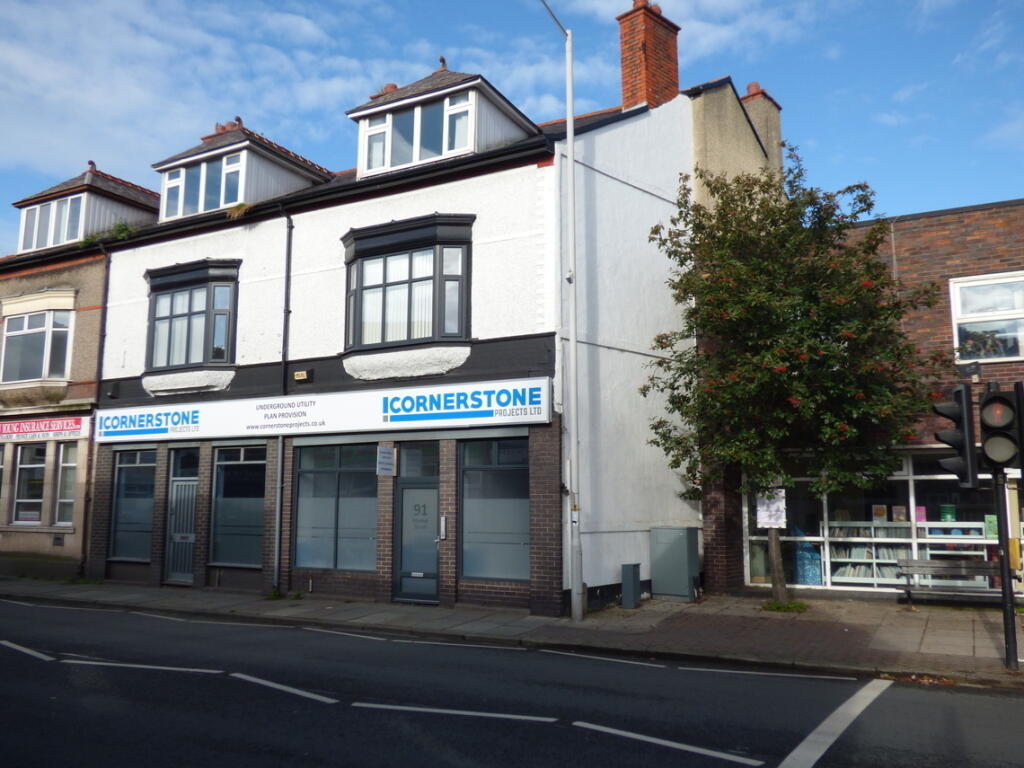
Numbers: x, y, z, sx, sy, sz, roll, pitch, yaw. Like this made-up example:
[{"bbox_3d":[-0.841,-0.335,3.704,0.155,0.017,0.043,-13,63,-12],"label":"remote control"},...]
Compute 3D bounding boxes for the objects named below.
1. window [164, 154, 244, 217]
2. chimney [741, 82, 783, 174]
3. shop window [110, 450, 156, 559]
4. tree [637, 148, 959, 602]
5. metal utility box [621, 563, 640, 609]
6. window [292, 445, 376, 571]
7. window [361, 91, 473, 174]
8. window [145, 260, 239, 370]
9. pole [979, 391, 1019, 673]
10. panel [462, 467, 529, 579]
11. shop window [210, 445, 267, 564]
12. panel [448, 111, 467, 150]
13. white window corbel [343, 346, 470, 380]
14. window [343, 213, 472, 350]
[{"bbox_3d":[-6.747,-4.256,18.113,2.636,1.145,0.200,-4,-9,29],"label":"window"},{"bbox_3d":[5.960,-6.143,20.214,1.000,2.579,0.933,-7,-10,41],"label":"chimney"},{"bbox_3d":[-8.181,2.646,18.058,1.405,2.357,0.090,-4,-9,28],"label":"shop window"},{"bbox_3d":[4.939,-0.214,14.233,4.906,7.992,4.612,-4,-9,29],"label":"tree"},{"bbox_3d":[2.021,3.433,14.081,0.210,0.724,0.270,-4,-9,29],"label":"metal utility box"},{"bbox_3d":[-3.216,2.267,15.298,2.084,2.306,0.120,-4,-9,29],"label":"window"},{"bbox_3d":[-1.771,-4.569,15.386,2.587,1.175,0.200,-4,-9,29],"label":"window"},{"bbox_3d":[-7.067,-1.393,17.664,3.028,2.288,0.420,-4,-9,28],"label":"window"},{"bbox_3d":[5.348,1.509,8.993,0.430,3.101,0.380,-4,-9,28],"label":"pole"},{"bbox_3d":[-0.261,2.277,13.630,1.338,1.851,0.070,-4,-9,29],"label":"panel"},{"bbox_3d":[-5.425,2.434,16.505,1.540,2.345,0.120,-4,-9,29],"label":"shop window"},{"bbox_3d":[-0.931,-4.531,14.890,0.410,0.691,0.060,-4,-9,29],"label":"panel"},{"bbox_3d":[-2.038,-0.339,14.859,2.832,0.471,0.330,-4,-9,28],"label":"white window corbel"},{"bbox_3d":[-2.071,-1.775,15.015,3.000,2.324,0.420,-4,-9,28],"label":"window"}]

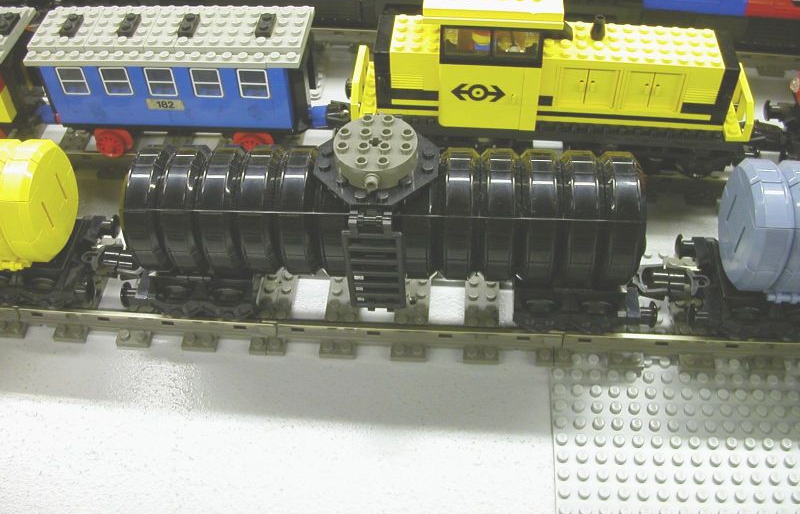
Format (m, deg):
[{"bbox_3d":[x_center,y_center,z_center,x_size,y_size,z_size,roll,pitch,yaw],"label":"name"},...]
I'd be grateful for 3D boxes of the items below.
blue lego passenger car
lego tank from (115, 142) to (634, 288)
[{"bbox_3d":[-0.118,-0.096,0.462,0.144,0.075,0.048,3,50,5],"label":"blue lego passenger car"},{"bbox_3d":[-0.006,-0.019,0.360,0.208,0.053,0.053,2,50,4],"label":"lego tank"}]

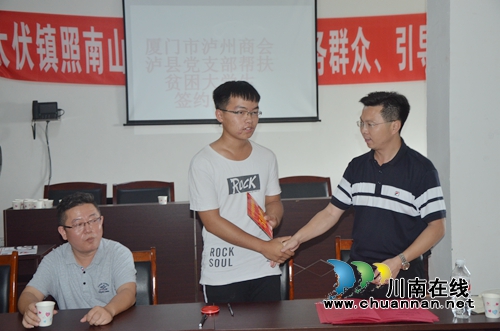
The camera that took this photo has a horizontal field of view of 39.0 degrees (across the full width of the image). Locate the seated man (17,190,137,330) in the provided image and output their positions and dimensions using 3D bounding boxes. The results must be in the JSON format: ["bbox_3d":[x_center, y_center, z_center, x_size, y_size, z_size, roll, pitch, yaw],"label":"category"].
[{"bbox_3d":[-0.693,0.740,2.962,0.500,1.250,0.720,-2,3,-10],"label":"seated man"}]

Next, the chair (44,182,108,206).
[{"bbox_3d":[-1.568,0.662,6.328,0.580,0.980,0.600,-2,3,-8],"label":"chair"}]

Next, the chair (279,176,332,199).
[{"bbox_3d":[0.557,0.611,6.618,0.580,0.980,0.600,-2,3,-8],"label":"chair"}]

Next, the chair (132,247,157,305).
[{"bbox_3d":[-0.630,0.885,3.116,0.460,0.950,0.540,-2,3,-8],"label":"chair"}]

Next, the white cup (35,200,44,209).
[{"bbox_3d":[-1.748,0.337,5.842,0.074,0.079,0.074,-2,3,-8],"label":"white cup"}]

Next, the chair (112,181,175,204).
[{"bbox_3d":[-0.951,0.652,6.418,0.580,0.980,0.600,-2,3,-8],"label":"chair"}]

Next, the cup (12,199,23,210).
[{"bbox_3d":[-1.917,0.338,5.822,0.074,0.079,0.074,-2,3,-8],"label":"cup"}]

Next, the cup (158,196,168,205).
[{"bbox_3d":[-0.734,0.308,5.982,0.074,0.079,0.074,-1,3,0],"label":"cup"}]

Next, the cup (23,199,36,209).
[{"bbox_3d":[-1.824,0.338,5.832,0.074,0.079,0.074,-1,3,0],"label":"cup"}]

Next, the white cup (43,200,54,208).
[{"bbox_3d":[-1.665,0.335,5.862,0.074,0.079,0.074,-2,3,-8],"label":"white cup"}]

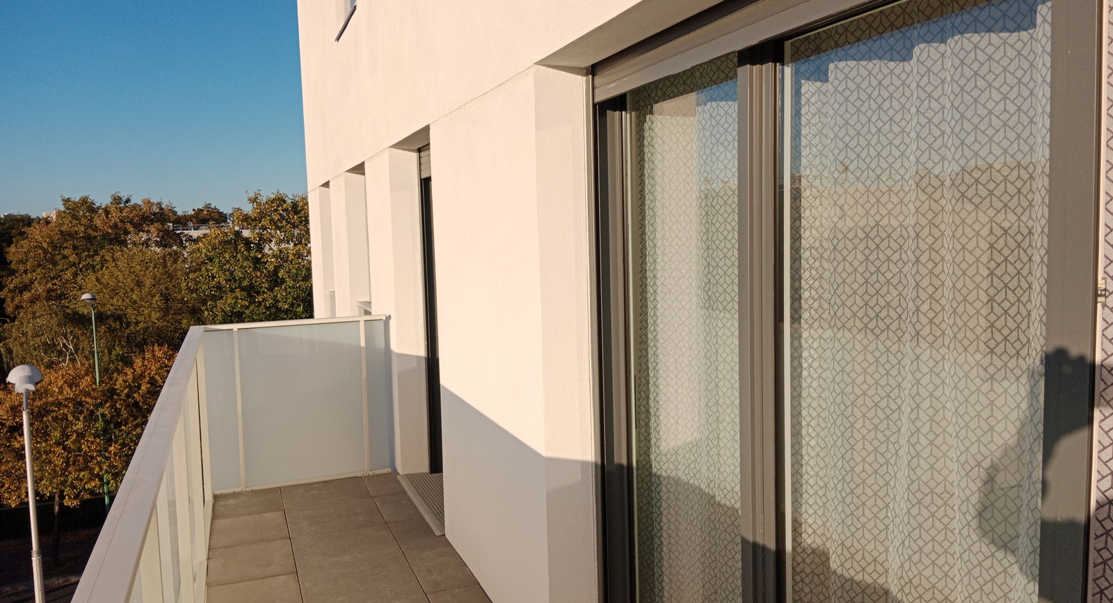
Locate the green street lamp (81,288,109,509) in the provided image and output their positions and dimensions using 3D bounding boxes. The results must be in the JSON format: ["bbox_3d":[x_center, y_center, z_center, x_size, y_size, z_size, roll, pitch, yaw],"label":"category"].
[{"bbox_3d":[-14.707,3.742,26.858,0.460,8.030,0.520,-2,5,-7],"label":"green street lamp"}]

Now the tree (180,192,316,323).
[{"bbox_3d":[-11.407,1.358,33.304,7.500,11.460,7.500,-3,5,-21],"label":"tree"}]

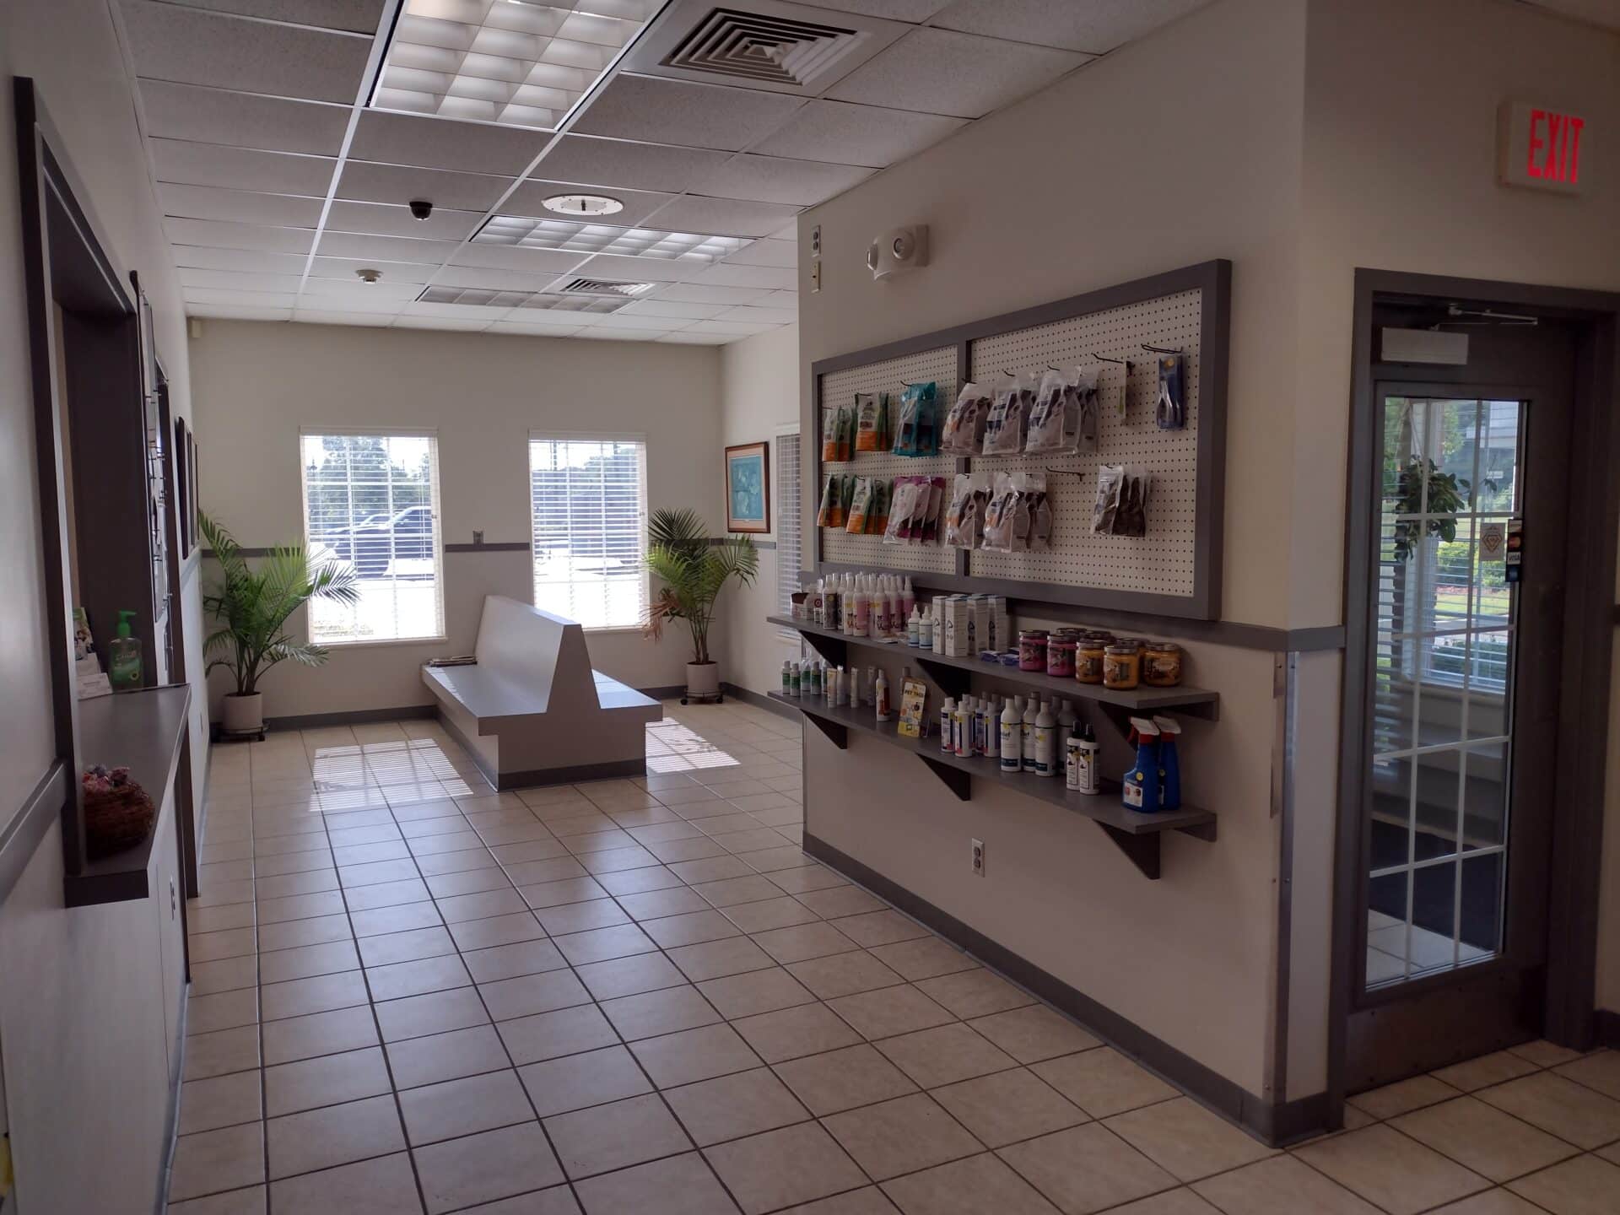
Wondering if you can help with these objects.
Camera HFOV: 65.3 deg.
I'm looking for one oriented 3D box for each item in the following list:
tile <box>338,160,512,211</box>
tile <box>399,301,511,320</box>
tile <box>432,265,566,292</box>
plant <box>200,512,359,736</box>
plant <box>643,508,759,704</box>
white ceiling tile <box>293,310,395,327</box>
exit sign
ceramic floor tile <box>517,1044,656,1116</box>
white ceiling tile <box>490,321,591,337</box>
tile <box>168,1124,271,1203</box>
[{"bbox_3d":[-1.443,-1.575,4.717,0.602,0.018,0.602,-3,6,-24],"label":"tile"},{"bbox_3d":[-2.198,-1.845,7.864,0.603,0.018,0.603,-3,6,-24],"label":"tile"},{"bbox_3d":[-1.665,-1.738,6.674,0.605,0.018,0.605,-3,5,-24],"label":"tile"},{"bbox_3d":[-3.283,0.134,7.881,0.900,1.450,0.850,-3,5,-25],"label":"plant"},{"bbox_3d":[-0.790,0.016,9.102,0.810,1.440,0.790,0,5,0],"label":"plant"},{"bbox_3d":[-2.939,-1.832,7.988,0.602,0.018,0.498,-3,6,-24],"label":"white ceiling tile"},{"bbox_3d":[1.774,-1.099,3.050,0.298,0.193,0.037,-3,5,-25],"label":"exit sign"},{"bbox_3d":[-0.587,1.239,3.303,0.305,0.010,0.305,-3,5,-24],"label":"ceramic floor tile"},{"bbox_3d":[-1.877,-1.902,8.601,0.605,0.018,0.584,-3,5,-24],"label":"white ceiling tile"},{"bbox_3d":[-1.361,1.278,2.914,0.195,0.010,0.310,-3,5,-24],"label":"tile"}]

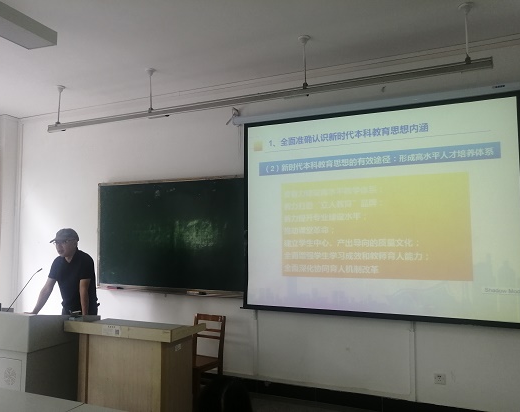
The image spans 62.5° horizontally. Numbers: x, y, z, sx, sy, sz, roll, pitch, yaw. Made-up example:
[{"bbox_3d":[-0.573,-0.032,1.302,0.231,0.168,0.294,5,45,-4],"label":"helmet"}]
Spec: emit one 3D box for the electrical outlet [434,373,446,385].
[{"bbox_3d":[1.533,1.473,3.640,0.086,0.086,0.012,-2,-5,24],"label":"electrical outlet"}]

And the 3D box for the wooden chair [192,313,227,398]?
[{"bbox_3d":[-0.579,1.436,3.907,0.360,0.800,0.420,-2,-5,27],"label":"wooden chair"}]

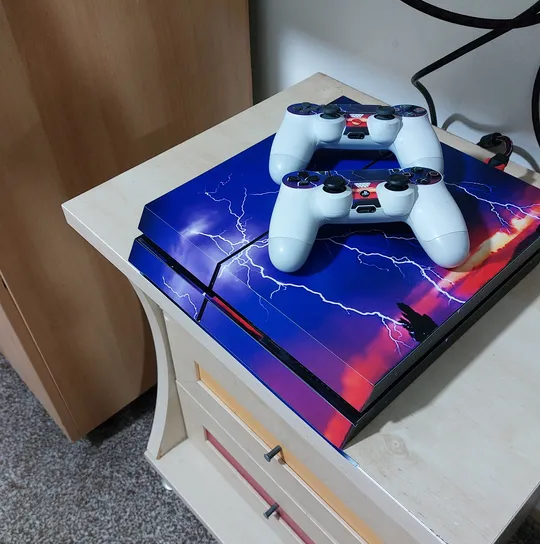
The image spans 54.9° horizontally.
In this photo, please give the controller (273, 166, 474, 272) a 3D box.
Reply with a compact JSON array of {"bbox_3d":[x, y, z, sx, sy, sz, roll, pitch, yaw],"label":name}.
[{"bbox_3d":[0.079,-0.047,0.431,0.162,0.055,0.100,-1,41,0],"label":"controller"}]

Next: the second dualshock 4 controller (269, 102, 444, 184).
[{"bbox_3d":[0.085,-0.132,0.511,0.162,0.055,0.100,1,41,3],"label":"second dualshock 4 controller"}]

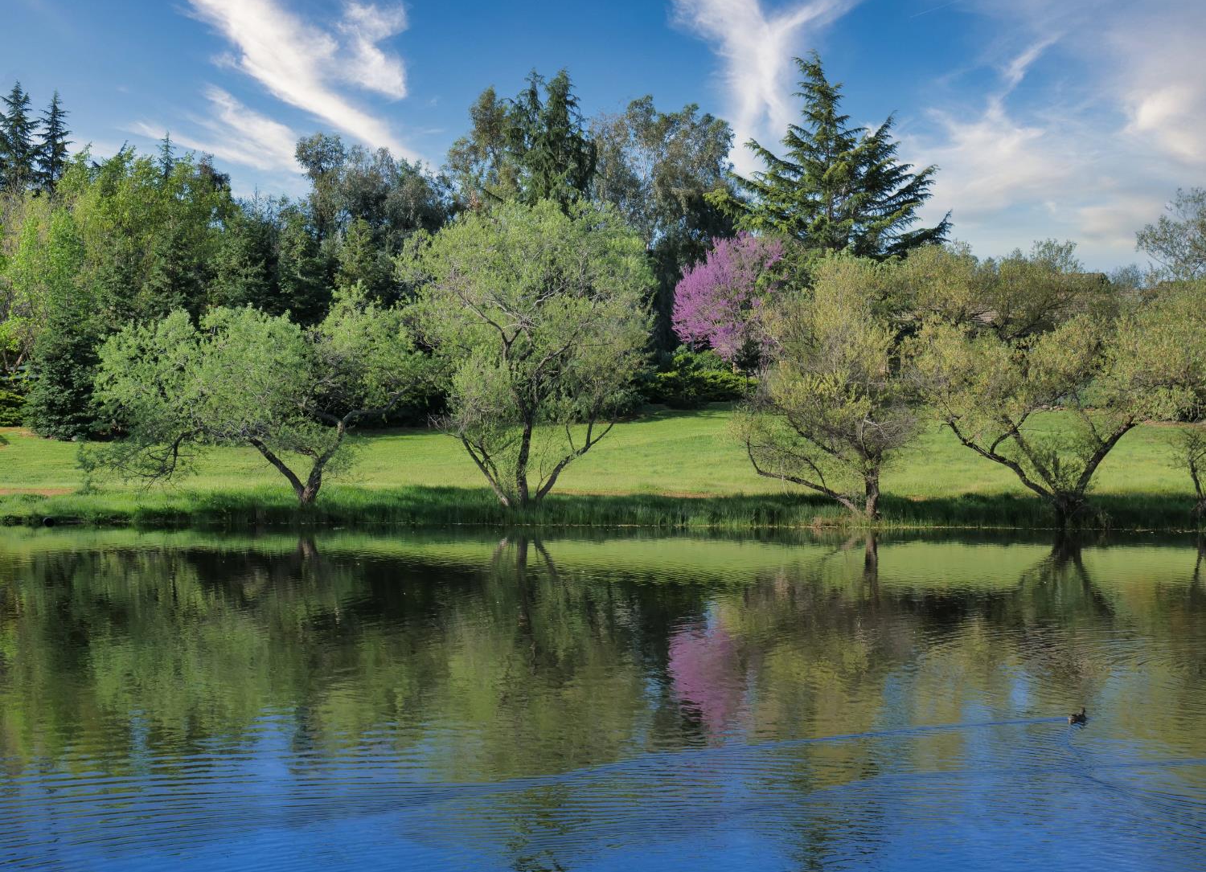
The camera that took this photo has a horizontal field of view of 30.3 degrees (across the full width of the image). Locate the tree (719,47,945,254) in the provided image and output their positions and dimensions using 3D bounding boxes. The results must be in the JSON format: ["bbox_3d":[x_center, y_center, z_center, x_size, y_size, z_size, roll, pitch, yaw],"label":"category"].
[{"bbox_3d":[10.370,-10.010,101.000,10.710,14.770,10.390,1,2,0],"label":"tree"}]

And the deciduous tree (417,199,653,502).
[{"bbox_3d":[-2.360,-2.700,74.000,8.010,10.260,7.440,1,2,0],"label":"deciduous tree"}]

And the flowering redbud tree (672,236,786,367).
[{"bbox_3d":[5.320,-5.400,94.000,4.890,6.400,4.890,1,2,0],"label":"flowering redbud tree"}]

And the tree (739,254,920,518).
[{"bbox_3d":[7.370,-1.620,72.500,5.880,8.610,5.880,1,2,0],"label":"tree"}]

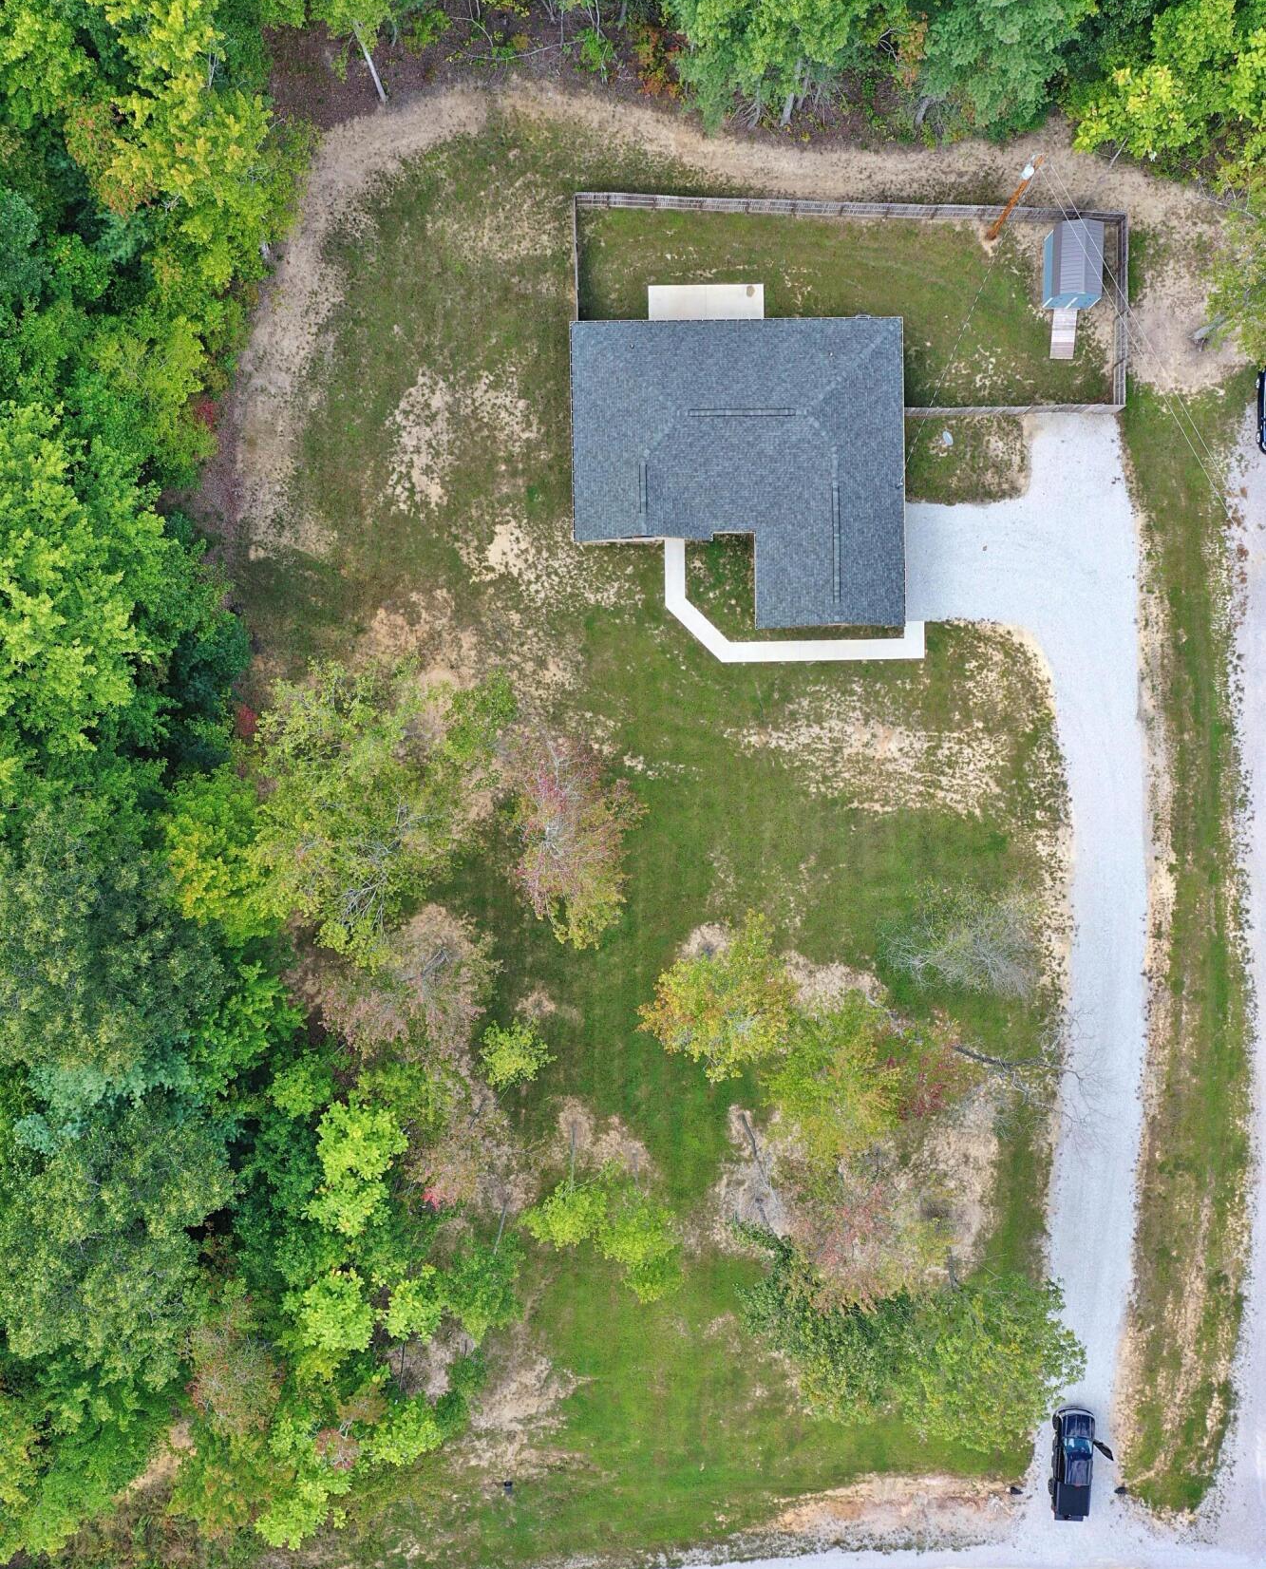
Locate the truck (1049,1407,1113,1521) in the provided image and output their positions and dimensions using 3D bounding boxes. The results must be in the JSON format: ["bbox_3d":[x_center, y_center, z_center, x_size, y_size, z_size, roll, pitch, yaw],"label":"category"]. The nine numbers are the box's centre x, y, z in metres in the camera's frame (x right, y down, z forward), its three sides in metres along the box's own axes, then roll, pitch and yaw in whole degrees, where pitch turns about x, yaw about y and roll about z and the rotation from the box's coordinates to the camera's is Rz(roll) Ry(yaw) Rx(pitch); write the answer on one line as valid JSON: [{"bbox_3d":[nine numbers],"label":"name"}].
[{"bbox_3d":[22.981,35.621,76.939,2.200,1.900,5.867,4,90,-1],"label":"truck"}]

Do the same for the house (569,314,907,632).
[{"bbox_3d":[5.404,-15.751,75.034,16.829,5.200,15.653,-1,90,-1],"label":"house"}]

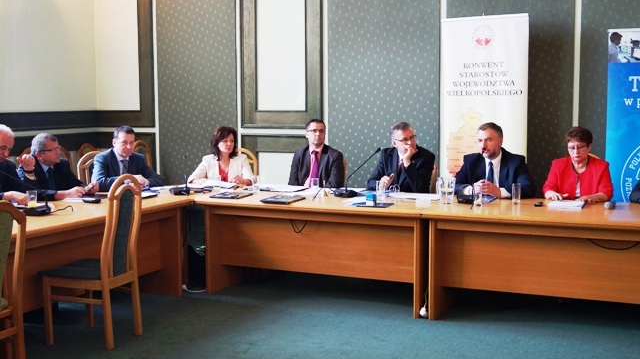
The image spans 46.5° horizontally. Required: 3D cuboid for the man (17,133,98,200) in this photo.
[{"bbox_3d":[-2.286,0.241,6.241,0.800,1.280,0.620,4,7,39],"label":"man"}]

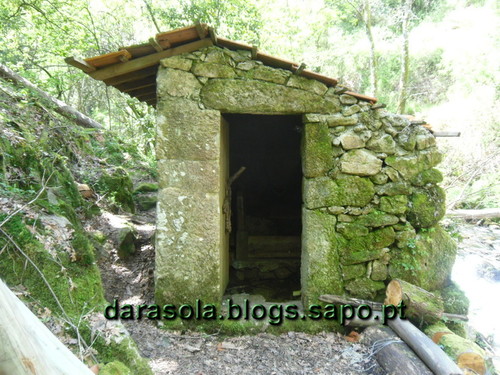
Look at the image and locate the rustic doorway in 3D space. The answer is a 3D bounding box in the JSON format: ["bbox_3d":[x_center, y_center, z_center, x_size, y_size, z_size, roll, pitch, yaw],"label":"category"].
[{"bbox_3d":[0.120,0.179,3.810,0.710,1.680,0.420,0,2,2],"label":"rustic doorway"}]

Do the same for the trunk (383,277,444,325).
[{"bbox_3d":[1.351,0.951,3.330,0.475,0.235,0.235,24,-7,-22],"label":"trunk"}]

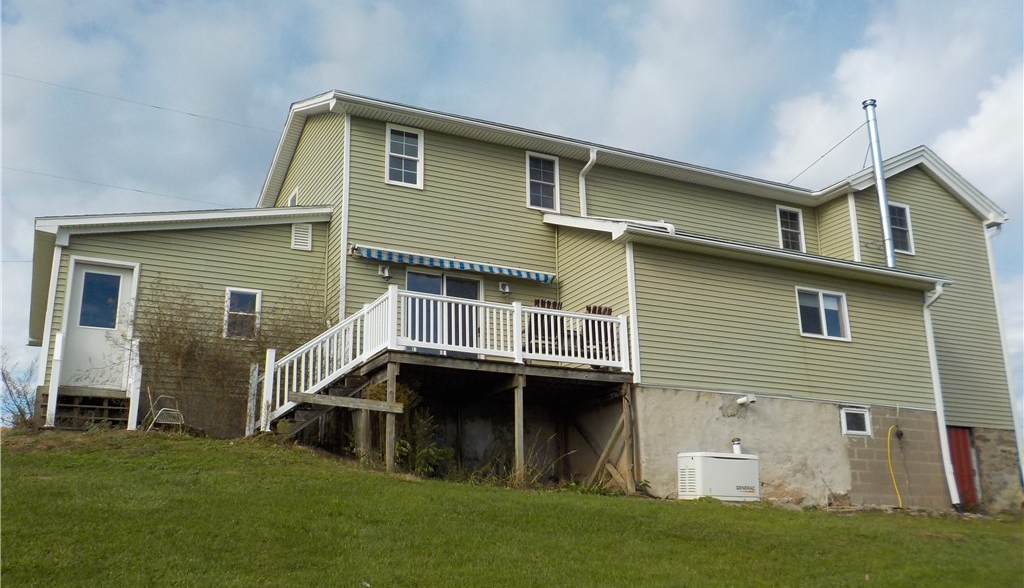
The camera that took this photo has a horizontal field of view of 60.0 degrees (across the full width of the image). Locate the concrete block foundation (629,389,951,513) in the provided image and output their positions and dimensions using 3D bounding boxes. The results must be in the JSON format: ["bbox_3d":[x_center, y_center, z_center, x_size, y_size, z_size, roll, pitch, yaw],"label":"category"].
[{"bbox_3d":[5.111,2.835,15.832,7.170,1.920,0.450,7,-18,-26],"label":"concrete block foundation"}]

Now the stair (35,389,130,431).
[{"bbox_3d":[-6.395,1.724,13.344,1.260,0.700,1.000,7,-18,-26],"label":"stair"}]

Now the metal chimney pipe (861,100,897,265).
[{"bbox_3d":[8.083,-2.433,19.452,0.280,4.040,0.280,7,-18,-26],"label":"metal chimney pipe"}]

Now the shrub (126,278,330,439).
[{"bbox_3d":[-4.458,0.994,14.192,2.940,2.550,1.550,7,-18,-26],"label":"shrub"}]

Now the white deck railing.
[{"bbox_3d":[-0.859,1.136,13.732,5.640,2.040,1.300,7,-18,-26],"label":"white deck railing"}]

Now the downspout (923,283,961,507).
[{"bbox_3d":[8.560,1.914,17.358,0.160,4.320,0.510,7,-18,-26],"label":"downspout"}]

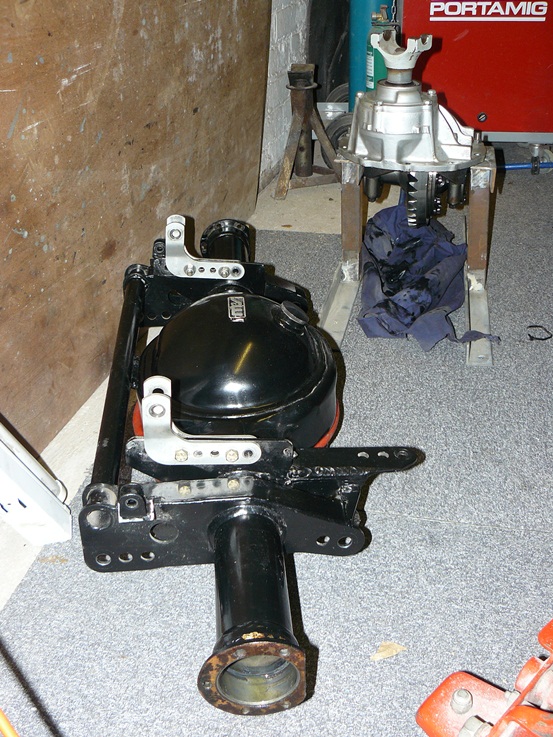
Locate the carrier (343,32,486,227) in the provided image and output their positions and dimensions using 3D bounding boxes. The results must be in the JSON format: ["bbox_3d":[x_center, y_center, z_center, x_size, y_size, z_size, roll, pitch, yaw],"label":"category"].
[{"bbox_3d":[0.276,-0.468,1.550,0.305,0.385,0.300,3,32,9],"label":"carrier"}]

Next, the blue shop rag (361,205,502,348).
[{"bbox_3d":[0.310,-0.210,1.599,0.275,0.120,0.460,2,32,7],"label":"blue shop rag"}]

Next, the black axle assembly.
[{"bbox_3d":[-0.055,-0.037,1.225,0.430,0.246,1.150,-4,32,-3],"label":"black axle assembly"}]

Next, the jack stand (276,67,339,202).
[{"bbox_3d":[0.092,-0.682,2.179,0.220,0.330,0.215,-6,32,-6],"label":"jack stand"}]

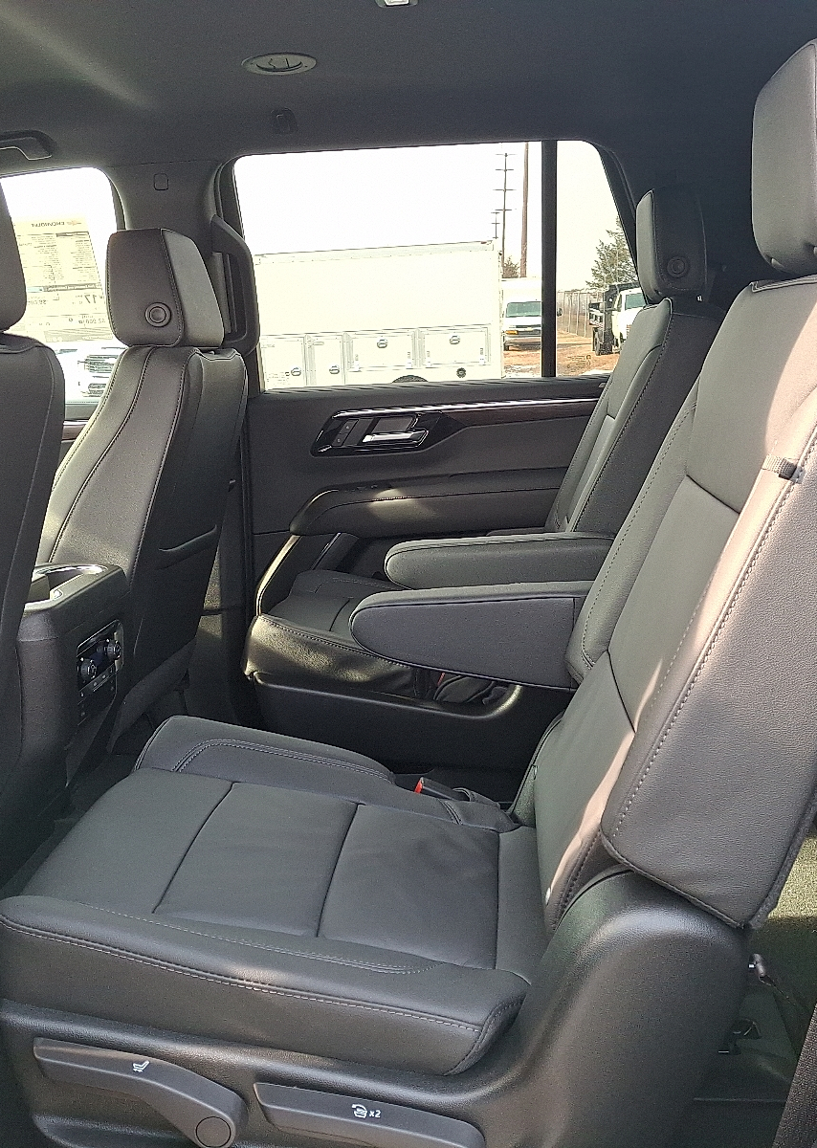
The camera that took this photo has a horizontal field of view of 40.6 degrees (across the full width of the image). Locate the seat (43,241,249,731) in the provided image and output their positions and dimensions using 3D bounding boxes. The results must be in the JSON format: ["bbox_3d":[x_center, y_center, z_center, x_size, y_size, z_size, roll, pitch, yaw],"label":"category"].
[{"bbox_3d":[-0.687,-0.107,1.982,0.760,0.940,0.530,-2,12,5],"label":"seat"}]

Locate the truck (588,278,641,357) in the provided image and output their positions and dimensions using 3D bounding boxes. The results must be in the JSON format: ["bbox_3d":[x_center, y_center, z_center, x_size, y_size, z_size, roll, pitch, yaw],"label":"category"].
[{"bbox_3d":[7.872,-8.777,38.000,2.300,2.450,6.300,-3,12,-3],"label":"truck"}]

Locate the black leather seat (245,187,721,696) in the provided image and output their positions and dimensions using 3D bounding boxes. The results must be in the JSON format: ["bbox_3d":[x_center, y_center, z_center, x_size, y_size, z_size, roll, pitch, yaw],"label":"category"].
[{"bbox_3d":[0.117,-0.144,1.891,0.760,0.920,0.560,-2,12,5],"label":"black leather seat"}]

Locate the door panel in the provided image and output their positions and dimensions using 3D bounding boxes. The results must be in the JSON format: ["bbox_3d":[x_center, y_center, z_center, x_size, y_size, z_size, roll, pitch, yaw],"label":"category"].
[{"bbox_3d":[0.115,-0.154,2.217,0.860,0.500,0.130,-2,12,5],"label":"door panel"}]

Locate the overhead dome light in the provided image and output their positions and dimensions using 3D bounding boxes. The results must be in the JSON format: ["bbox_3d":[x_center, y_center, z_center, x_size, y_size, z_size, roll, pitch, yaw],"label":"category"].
[{"bbox_3d":[-0.195,-0.771,1.672,0.115,0.022,0.115,-2,12,5],"label":"overhead dome light"}]

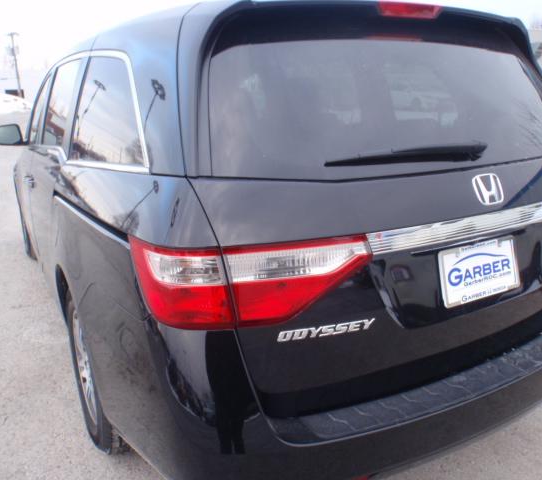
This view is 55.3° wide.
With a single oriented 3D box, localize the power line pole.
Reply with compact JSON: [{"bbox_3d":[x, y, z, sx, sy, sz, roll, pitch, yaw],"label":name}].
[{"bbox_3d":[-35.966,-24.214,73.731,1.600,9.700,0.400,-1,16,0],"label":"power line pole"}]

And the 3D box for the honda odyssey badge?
[{"bbox_3d":[0.599,-0.140,1.425,0.108,0.090,0.015,-10,4,-27],"label":"honda odyssey badge"}]

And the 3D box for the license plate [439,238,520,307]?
[{"bbox_3d":[0.605,0.087,1.484,0.312,0.161,0.020,-10,2,-27],"label":"license plate"}]

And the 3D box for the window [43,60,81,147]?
[{"bbox_3d":[-1.041,-0.657,2.543,0.050,0.420,0.940,9,9,-31],"label":"window"}]

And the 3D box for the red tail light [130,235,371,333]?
[{"bbox_3d":[-0.053,0.082,1.288,0.510,0.205,0.340,-10,18,-27],"label":"red tail light"}]

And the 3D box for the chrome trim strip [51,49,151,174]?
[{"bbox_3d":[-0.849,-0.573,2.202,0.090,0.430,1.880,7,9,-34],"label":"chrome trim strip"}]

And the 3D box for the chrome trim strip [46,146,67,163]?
[{"bbox_3d":[-1.018,-0.421,2.444,0.040,0.075,0.720,-1,14,-31],"label":"chrome trim strip"}]

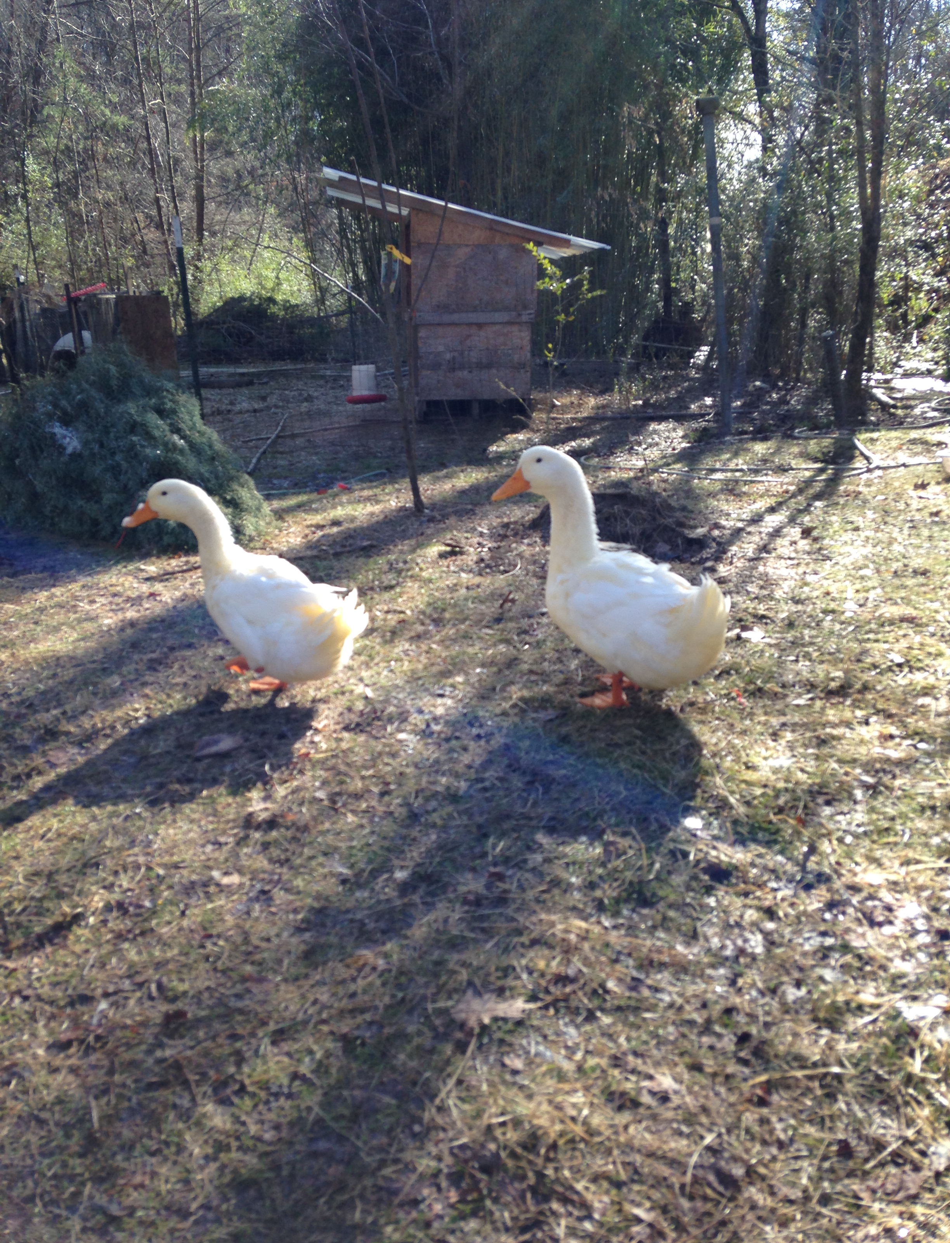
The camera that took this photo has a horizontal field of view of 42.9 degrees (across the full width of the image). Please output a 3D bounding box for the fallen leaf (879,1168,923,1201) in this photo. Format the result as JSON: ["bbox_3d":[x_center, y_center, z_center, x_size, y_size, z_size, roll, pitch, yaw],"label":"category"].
[{"bbox_3d":[0.426,0.563,1.208,0.044,0.014,0.029,0,15,0],"label":"fallen leaf"}]

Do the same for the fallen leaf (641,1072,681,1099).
[{"bbox_3d":[0.210,0.523,1.361,0.042,0.014,0.030,0,15,0],"label":"fallen leaf"}]

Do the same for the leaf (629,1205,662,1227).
[{"bbox_3d":[0.165,0.575,1.169,0.040,0.010,0.018,11,19,37],"label":"leaf"}]

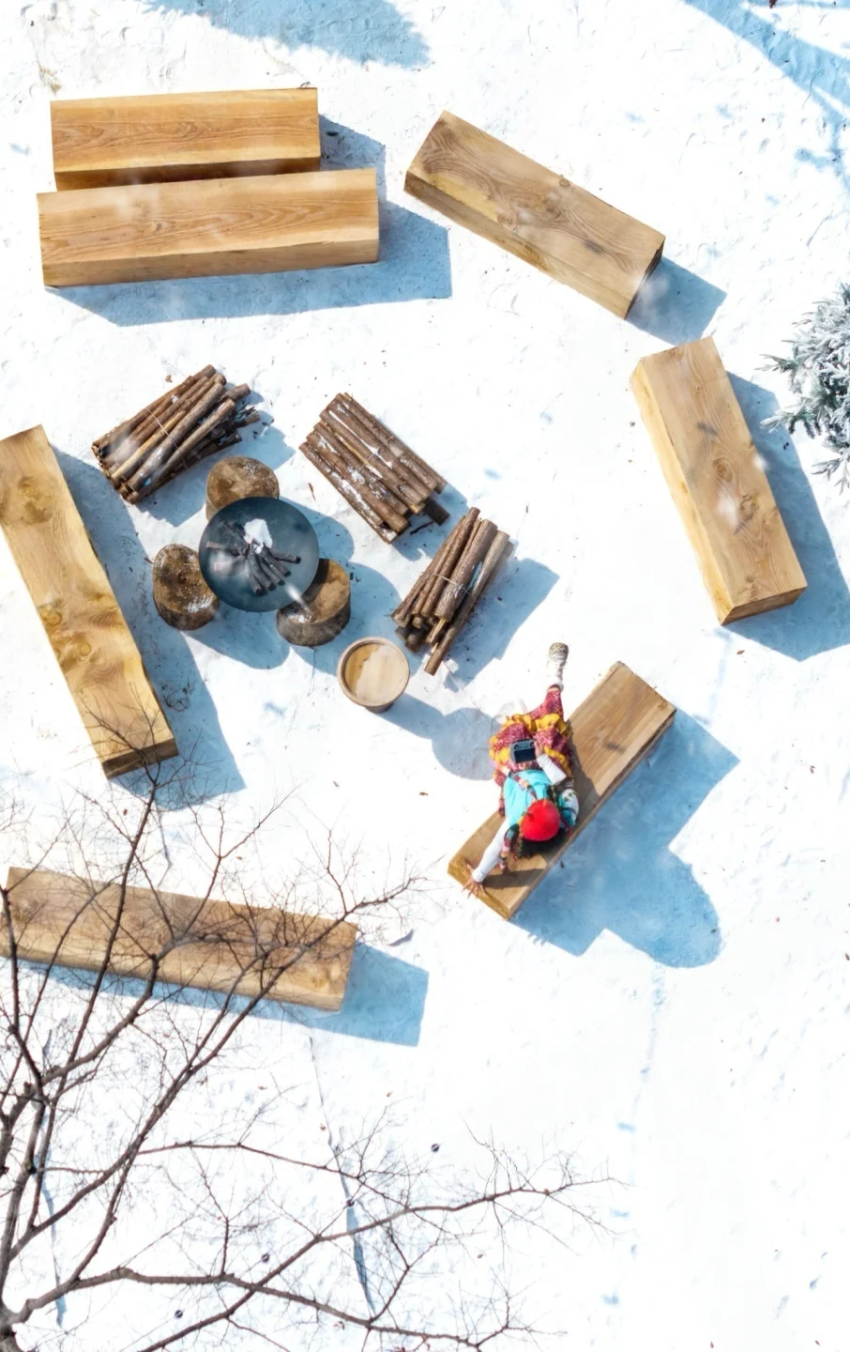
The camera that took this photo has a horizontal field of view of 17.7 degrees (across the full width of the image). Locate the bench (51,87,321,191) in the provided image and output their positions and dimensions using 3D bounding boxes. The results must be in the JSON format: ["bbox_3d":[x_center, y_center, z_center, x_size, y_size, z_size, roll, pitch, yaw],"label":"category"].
[{"bbox_3d":[-1.646,-3.702,18.952,1.831,0.372,0.527,-4,75,-5],"label":"bench"}]

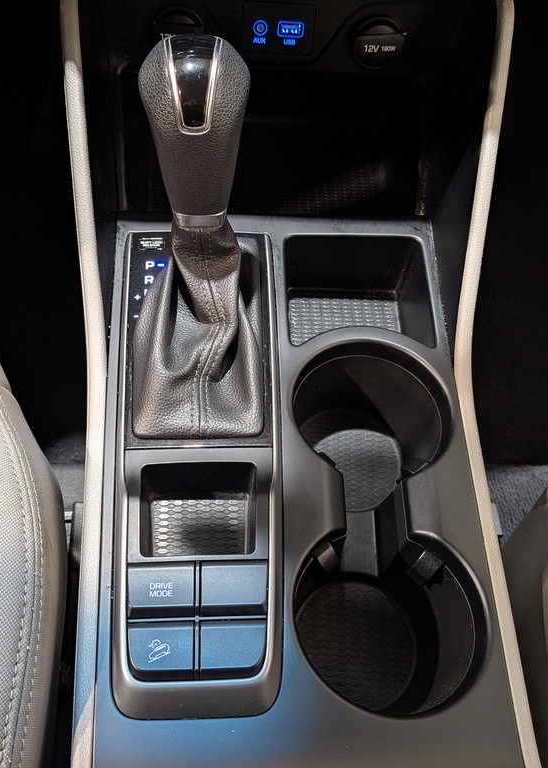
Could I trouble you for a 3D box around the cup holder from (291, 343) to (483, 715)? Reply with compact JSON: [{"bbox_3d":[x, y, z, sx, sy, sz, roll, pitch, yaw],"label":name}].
[{"bbox_3d":[0.051,0.080,0.393,0.090,0.080,0.195,1,60,-6],"label":"cup holder"}]

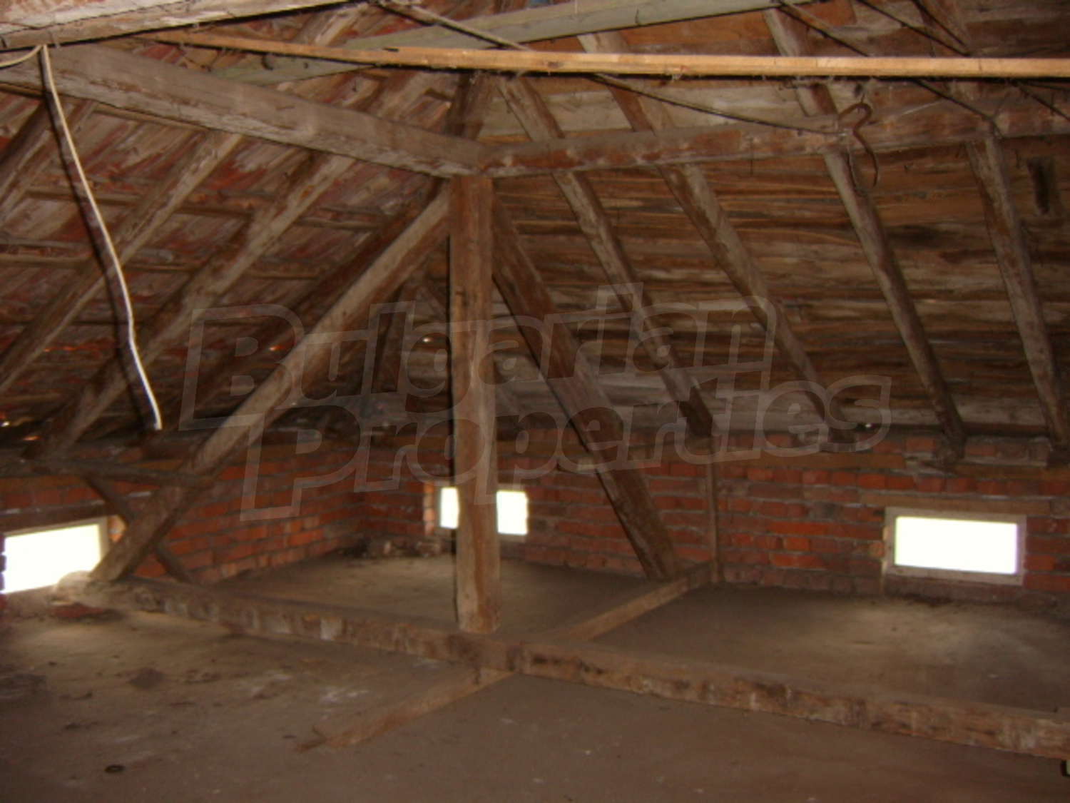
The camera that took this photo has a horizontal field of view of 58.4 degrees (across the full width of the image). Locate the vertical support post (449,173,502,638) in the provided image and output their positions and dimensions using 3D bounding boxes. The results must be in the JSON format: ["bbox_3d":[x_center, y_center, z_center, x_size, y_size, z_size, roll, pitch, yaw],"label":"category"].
[{"bbox_3d":[-0.215,0.014,3.456,0.116,1.620,0.116,1,3,29],"label":"vertical support post"}]

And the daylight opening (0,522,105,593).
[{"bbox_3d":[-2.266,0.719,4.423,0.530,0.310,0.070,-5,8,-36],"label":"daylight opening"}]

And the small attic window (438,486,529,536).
[{"bbox_3d":[-0.299,0.615,5.396,0.608,0.236,0.070,1,3,29],"label":"small attic window"}]

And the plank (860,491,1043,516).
[{"bbox_3d":[1.941,0.476,4.438,0.795,0.057,0.090,2,7,19],"label":"plank"}]

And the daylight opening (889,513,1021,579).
[{"bbox_3d":[1.966,0.675,4.484,0.570,0.285,0.070,2,7,19],"label":"daylight opening"}]

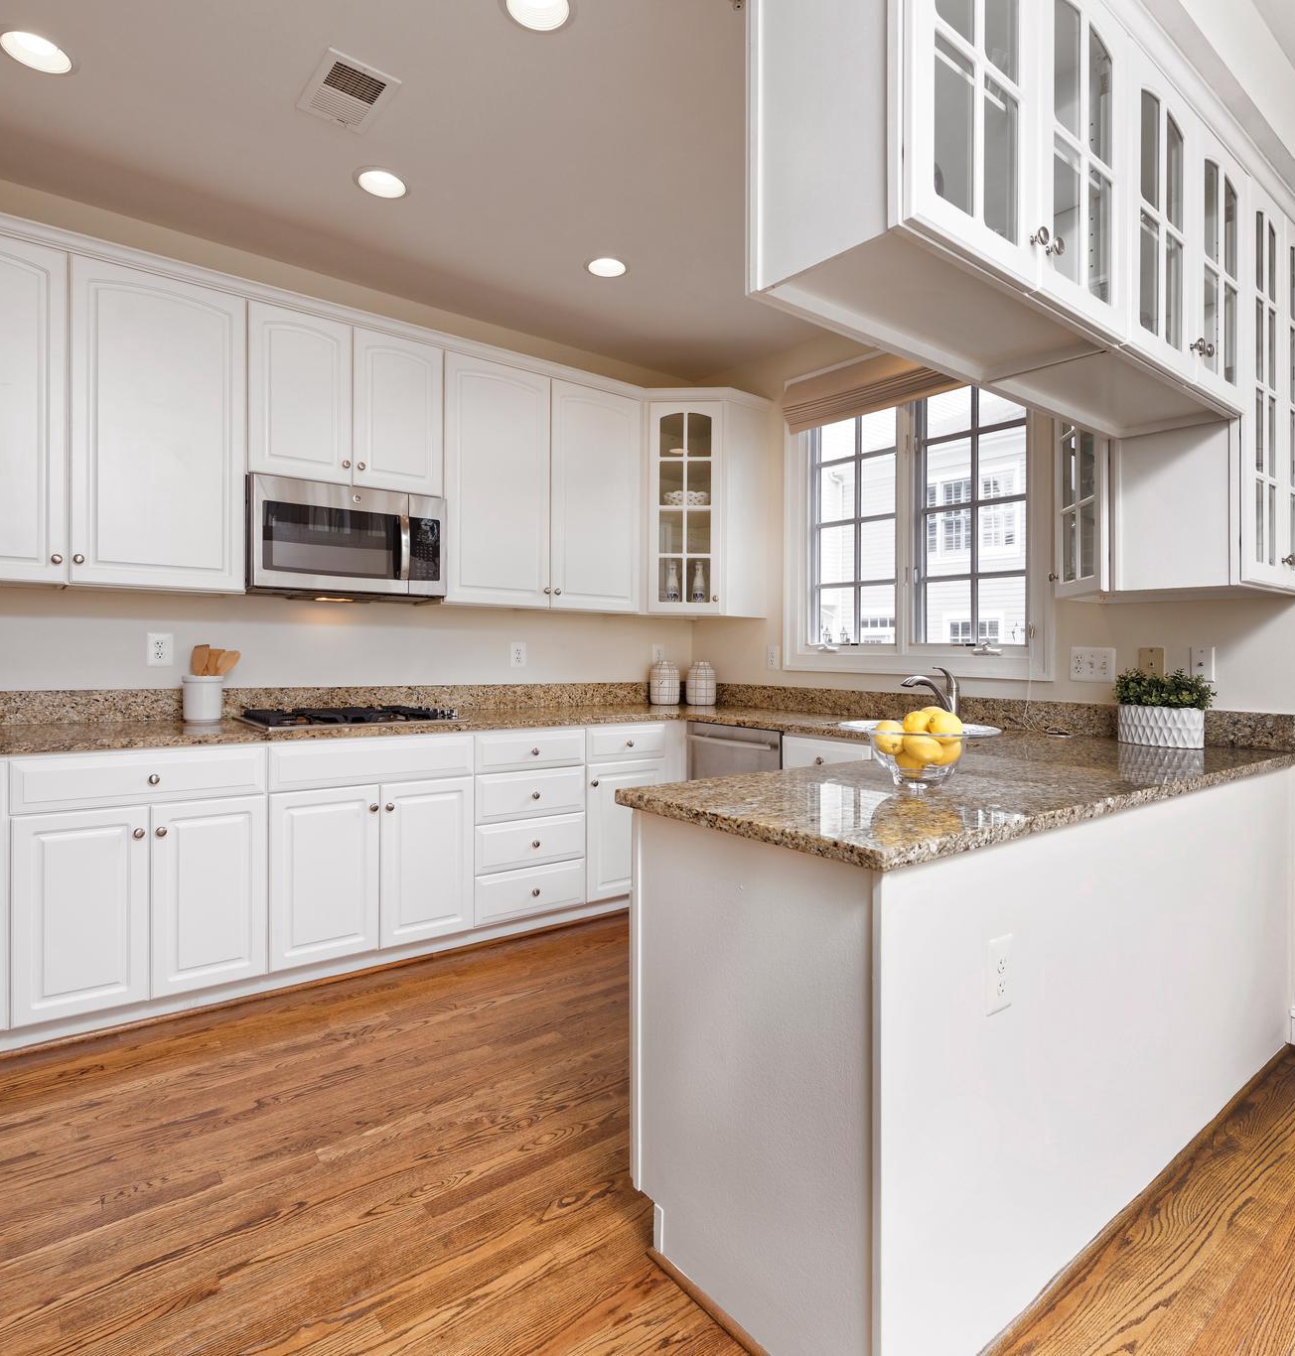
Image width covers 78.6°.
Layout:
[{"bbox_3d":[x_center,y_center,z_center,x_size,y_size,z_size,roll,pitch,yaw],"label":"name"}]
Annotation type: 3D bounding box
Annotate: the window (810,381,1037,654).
[{"bbox_3d":[1.177,-0.743,3.596,0.100,1.280,1.155,0,1,-39],"label":"window"}]

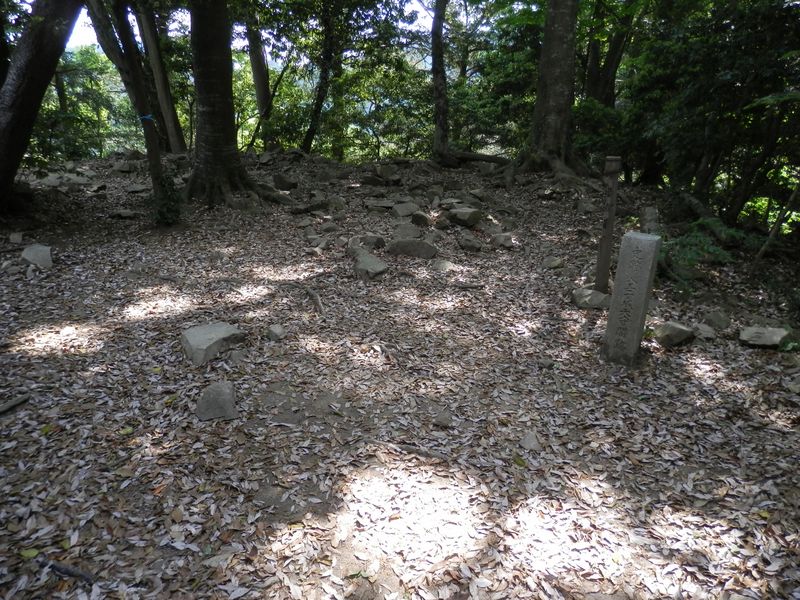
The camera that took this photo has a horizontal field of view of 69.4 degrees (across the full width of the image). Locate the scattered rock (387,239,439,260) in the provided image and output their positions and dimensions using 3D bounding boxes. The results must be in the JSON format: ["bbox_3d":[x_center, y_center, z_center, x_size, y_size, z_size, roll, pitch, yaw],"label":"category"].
[{"bbox_3d":[0.152,-0.645,7.200,0.620,0.200,0.380,2,14,0],"label":"scattered rock"}]

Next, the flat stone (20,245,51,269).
[{"bbox_3d":[-3.641,-0.440,5.795,0.262,0.196,0.262,-11,20,-31],"label":"flat stone"}]

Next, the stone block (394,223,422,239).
[{"bbox_3d":[0.108,-0.884,7.350,0.360,0.160,0.330,0,13,0],"label":"stone block"}]

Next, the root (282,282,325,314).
[{"bbox_3d":[-0.793,-0.021,4.750,0.170,0.070,0.750,-12,22,-31],"label":"root"}]

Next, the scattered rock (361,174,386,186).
[{"bbox_3d":[-0.491,-2.213,10.700,0.470,0.190,0.350,-1,18,-2],"label":"scattered rock"}]

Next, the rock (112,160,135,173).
[{"bbox_3d":[-5.642,-2.727,11.800,0.410,0.210,0.330,-3,14,-17],"label":"rock"}]

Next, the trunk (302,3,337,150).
[{"bbox_3d":[-1.929,-5.164,13.627,0.360,3.370,0.360,11,13,0],"label":"trunk"}]

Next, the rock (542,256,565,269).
[{"bbox_3d":[1.527,-0.374,5.768,0.203,0.095,0.163,5,18,15],"label":"rock"}]

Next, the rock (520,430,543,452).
[{"bbox_3d":[0.621,0.669,2.730,0.100,0.055,0.100,4,18,14],"label":"rock"}]

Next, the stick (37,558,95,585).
[{"bbox_3d":[-1.244,1.006,2.148,0.260,0.033,0.038,5,15,19],"label":"stick"}]

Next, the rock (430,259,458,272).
[{"bbox_3d":[0.403,-0.315,5.350,0.235,0.090,0.190,0,19,0],"label":"rock"}]

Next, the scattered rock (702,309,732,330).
[{"bbox_3d":[2.735,0.167,5.000,0.210,0.140,0.170,6,14,17],"label":"scattered rock"}]

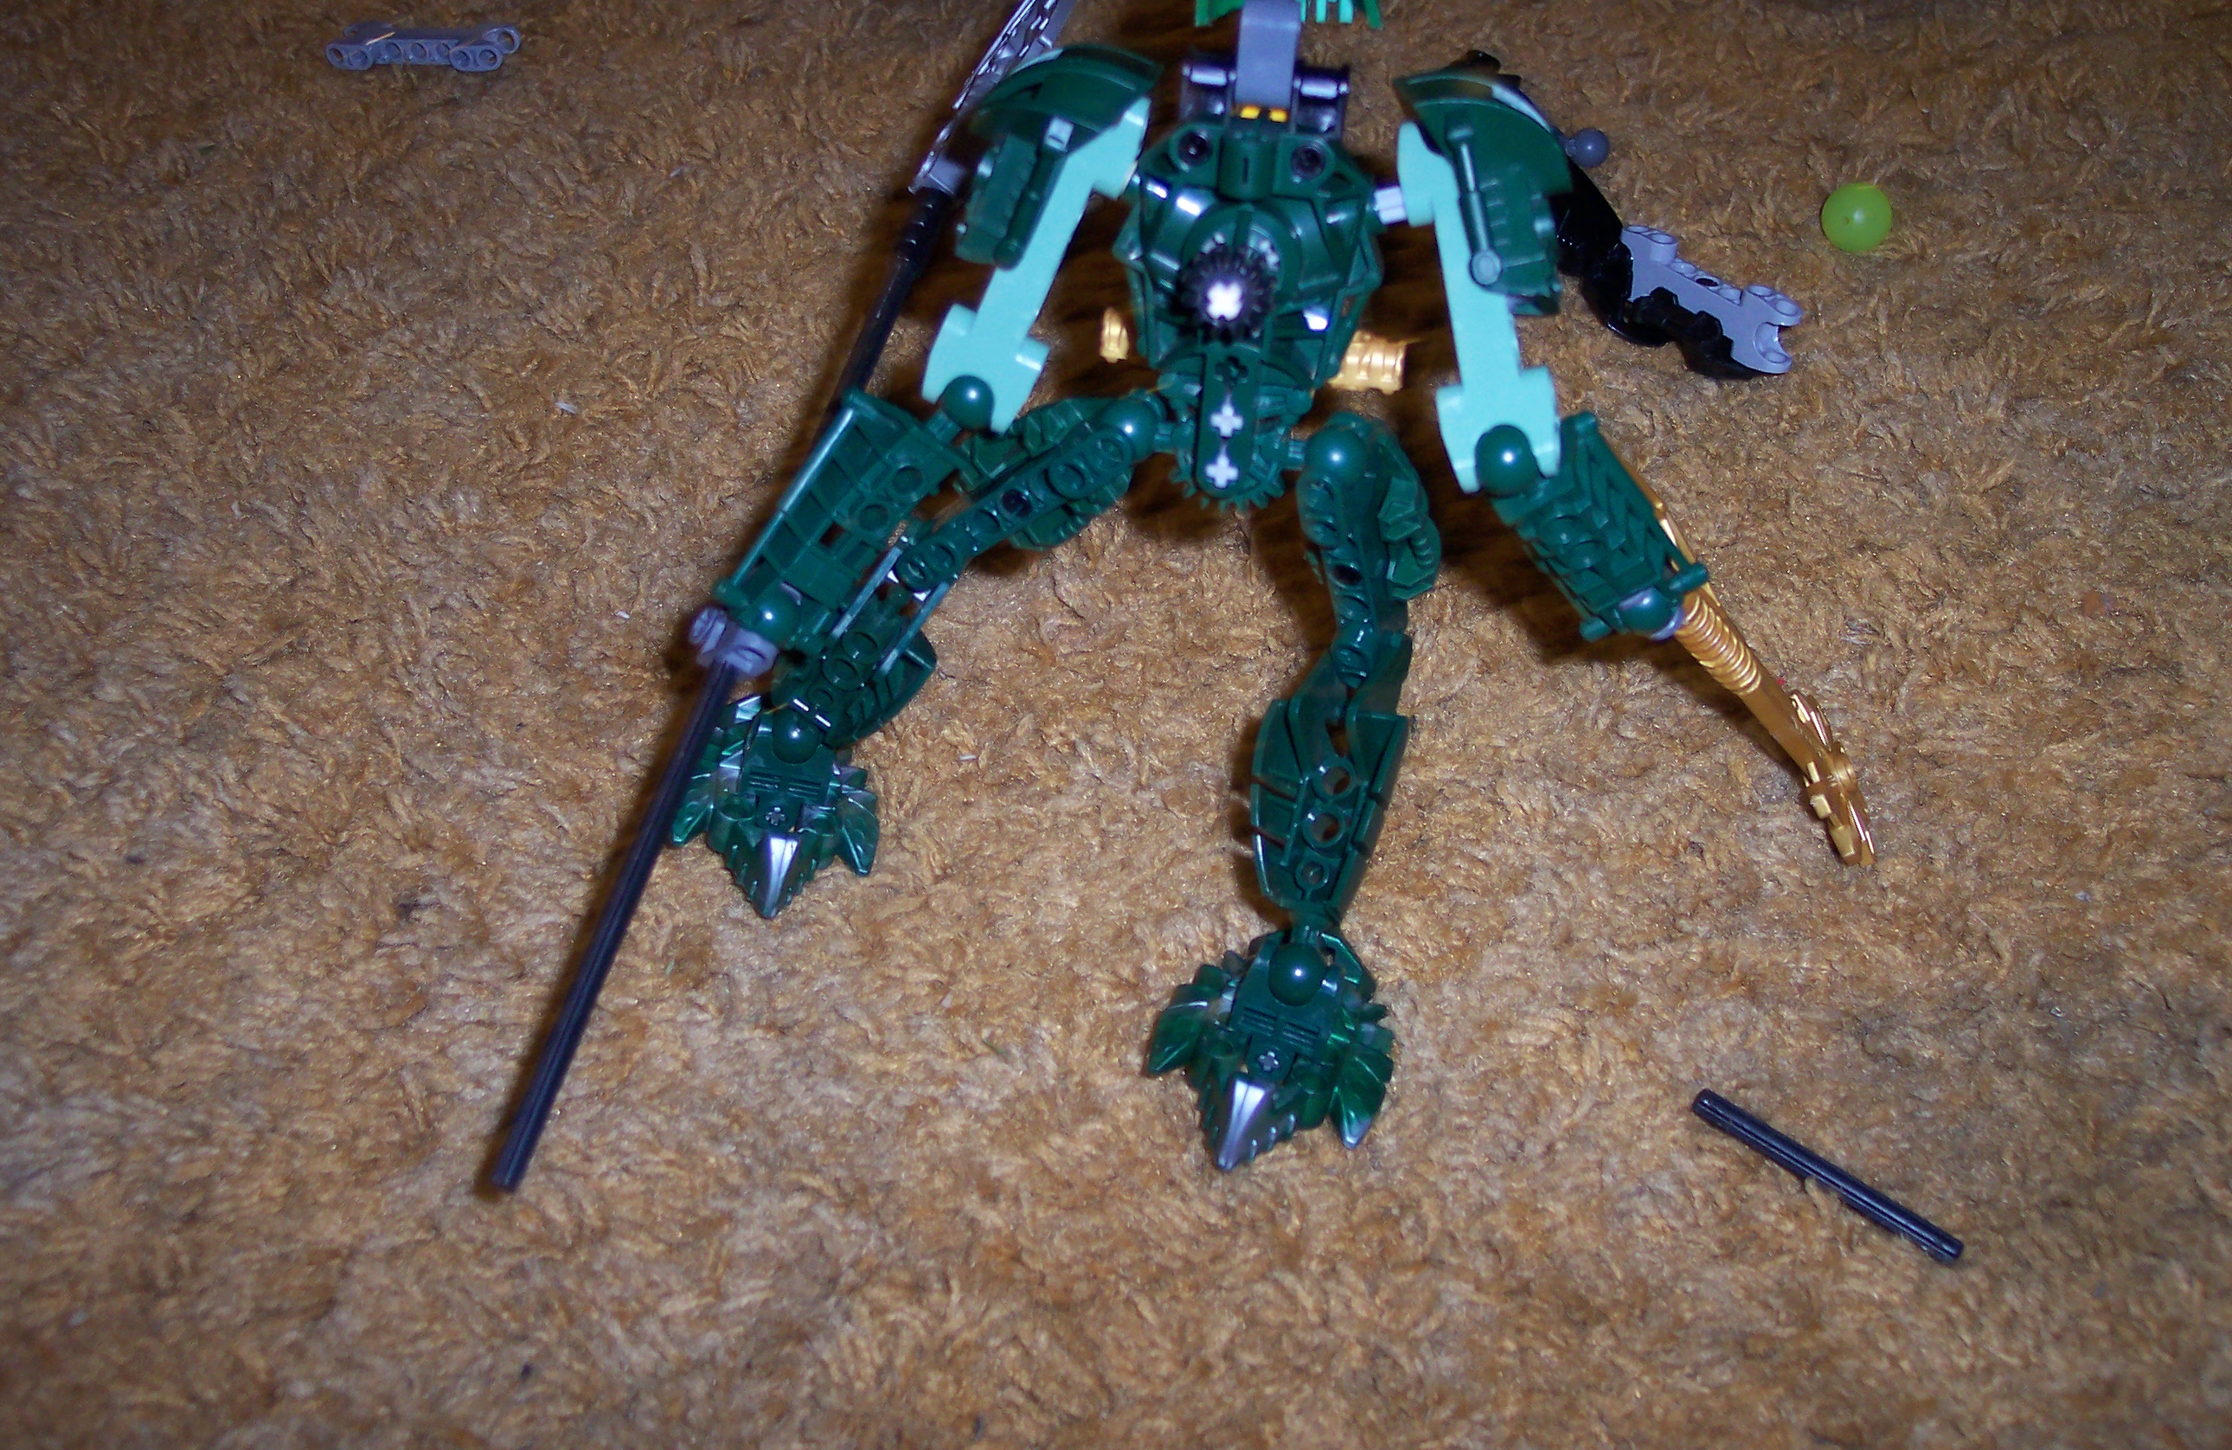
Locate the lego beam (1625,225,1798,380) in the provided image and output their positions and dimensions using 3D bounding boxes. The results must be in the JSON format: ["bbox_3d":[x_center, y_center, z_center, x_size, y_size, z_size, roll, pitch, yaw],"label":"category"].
[{"bbox_3d":[0.132,-0.096,0.549,0.008,0.016,0.056,-16,38,-27],"label":"lego beam"}]

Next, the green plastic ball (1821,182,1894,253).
[{"bbox_3d":[0.183,-0.125,0.605,0.017,0.017,0.017,-1,43,1],"label":"green plastic ball"}]

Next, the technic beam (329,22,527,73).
[{"bbox_3d":[-0.198,-0.194,0.700,0.056,0.008,0.016,5,43,14],"label":"technic beam"}]

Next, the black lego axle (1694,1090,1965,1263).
[{"bbox_3d":[0.117,0.074,0.404,0.048,0.005,0.005,31,53,27],"label":"black lego axle"}]

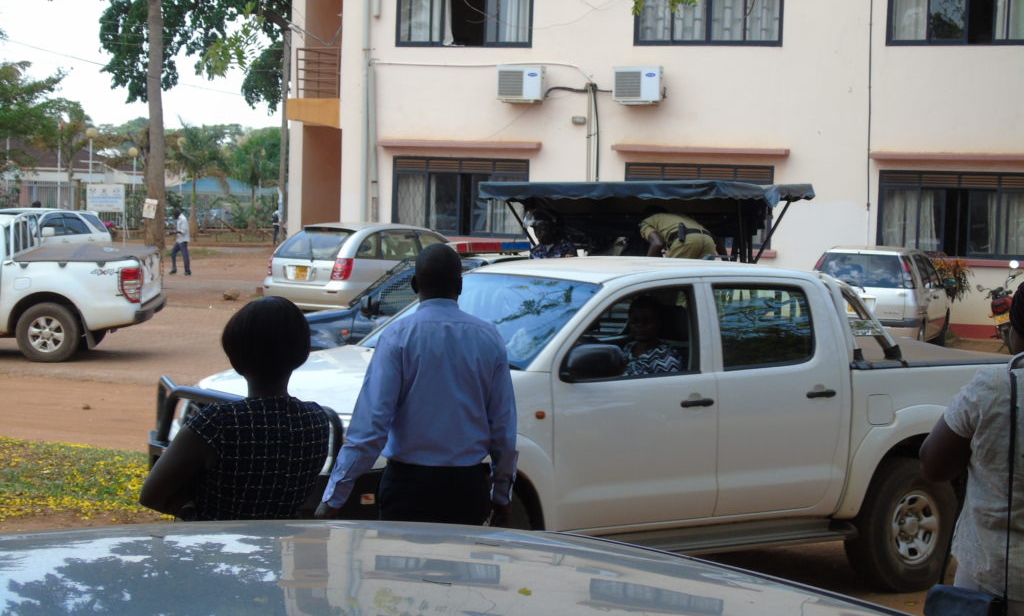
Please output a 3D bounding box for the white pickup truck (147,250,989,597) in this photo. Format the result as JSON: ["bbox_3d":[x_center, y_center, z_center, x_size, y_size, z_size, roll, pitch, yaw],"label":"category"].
[{"bbox_3d":[0.677,0.650,10.513,5.300,1.830,1.850,-1,5,-32],"label":"white pickup truck"}]

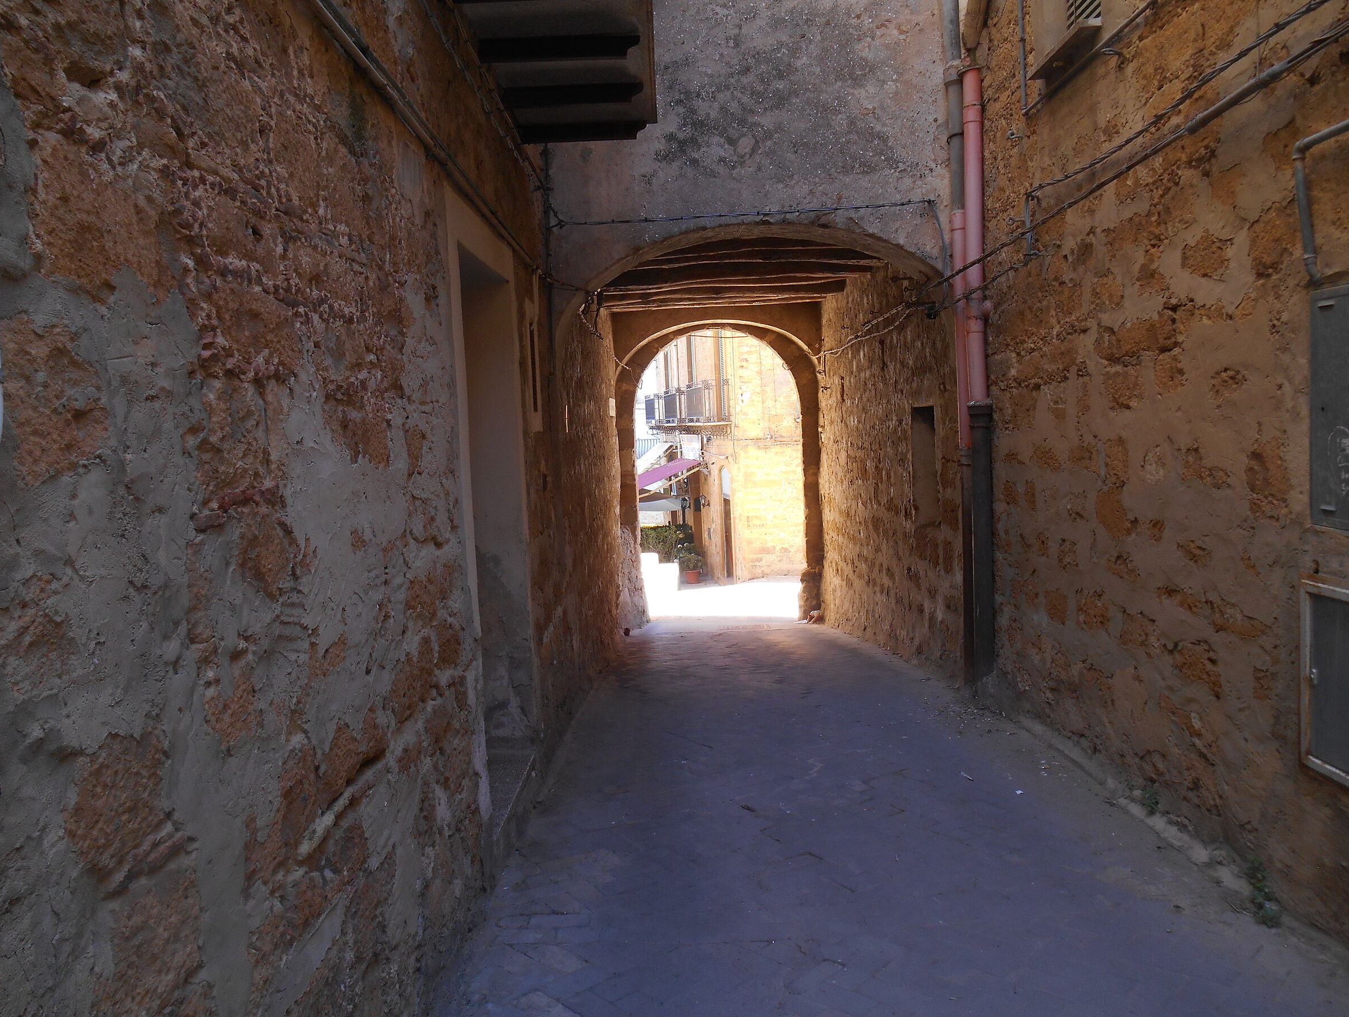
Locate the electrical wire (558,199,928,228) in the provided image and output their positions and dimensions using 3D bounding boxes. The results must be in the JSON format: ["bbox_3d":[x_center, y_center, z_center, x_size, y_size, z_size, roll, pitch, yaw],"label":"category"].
[{"bbox_3d":[0.436,-1.876,6.439,2.440,0.100,0.060,-2,4,1],"label":"electrical wire"}]

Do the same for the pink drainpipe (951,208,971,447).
[{"bbox_3d":[1.851,-1.154,6.552,0.095,1.540,0.095,-2,4,1],"label":"pink drainpipe"}]

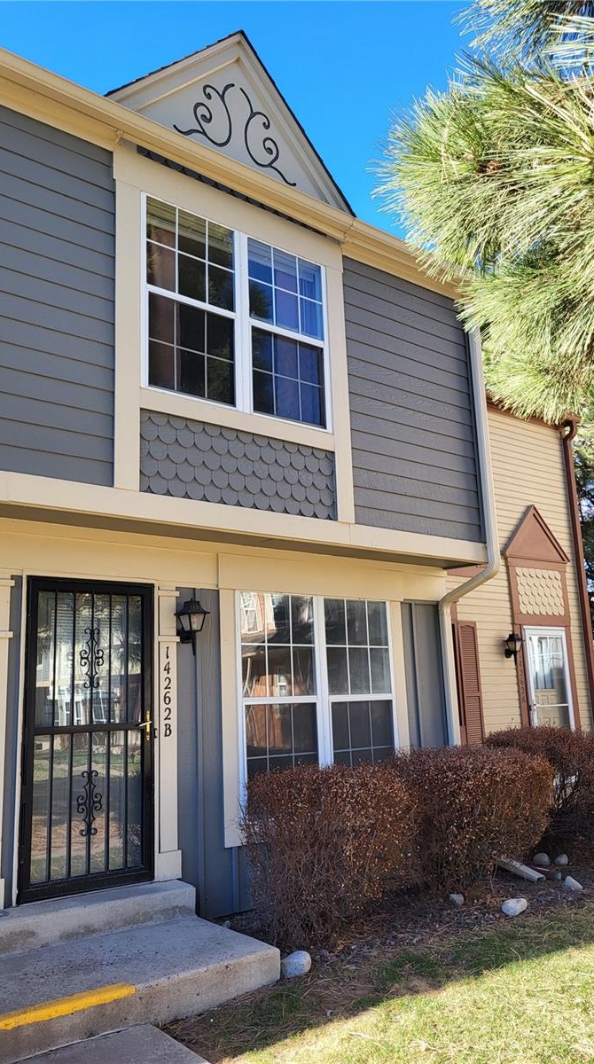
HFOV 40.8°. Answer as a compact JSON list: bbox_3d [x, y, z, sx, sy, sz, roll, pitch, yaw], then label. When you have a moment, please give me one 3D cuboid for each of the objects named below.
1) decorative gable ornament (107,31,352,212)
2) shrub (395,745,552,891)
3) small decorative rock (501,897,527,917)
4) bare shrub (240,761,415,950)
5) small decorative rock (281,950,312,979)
[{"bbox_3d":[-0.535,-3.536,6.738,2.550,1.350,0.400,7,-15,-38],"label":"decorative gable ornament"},{"bbox_3d":[1.436,2.391,6.762,1.600,1.050,0.920,7,-15,-38],"label":"shrub"},{"bbox_3d":[1.503,2.593,5.518,0.200,0.130,0.160,7,-15,-38],"label":"small decorative rock"},{"bbox_3d":[0.257,2.217,5.737,1.100,1.050,0.950,7,-15,-38],"label":"bare shrub"},{"bbox_3d":[0.002,2.409,4.463,0.190,0.155,0.165,7,-15,-38],"label":"small decorative rock"}]

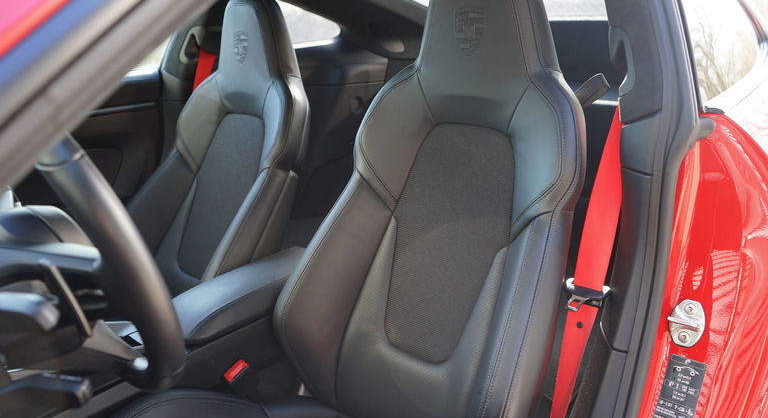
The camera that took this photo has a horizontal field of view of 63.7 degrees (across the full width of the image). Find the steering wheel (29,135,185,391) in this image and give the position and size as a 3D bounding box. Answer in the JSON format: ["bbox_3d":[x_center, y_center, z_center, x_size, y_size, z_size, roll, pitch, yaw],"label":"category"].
[{"bbox_3d":[-0.341,0.047,0.621,0.365,0.365,0.090,13,38,40],"label":"steering wheel"}]

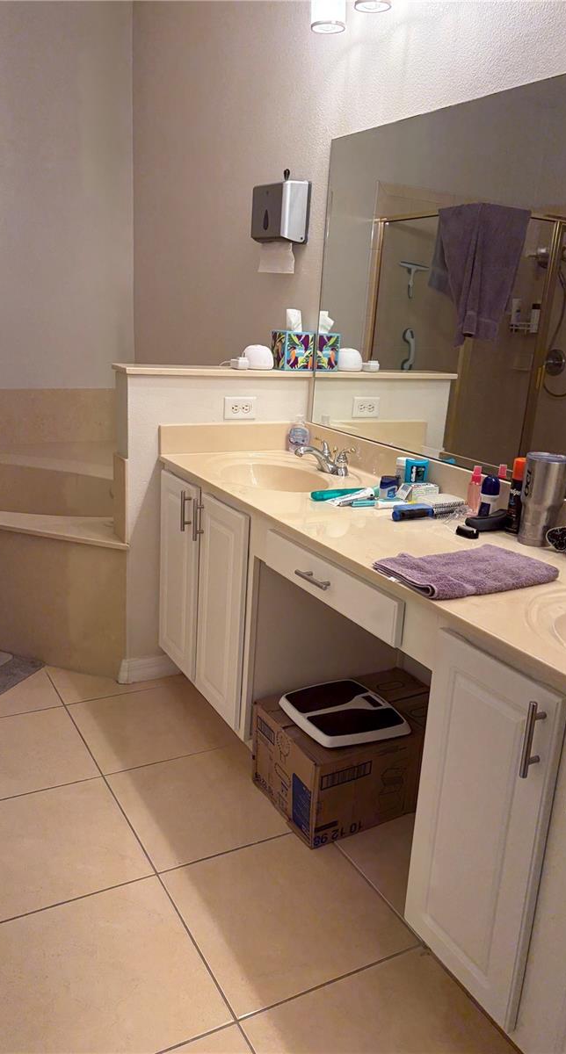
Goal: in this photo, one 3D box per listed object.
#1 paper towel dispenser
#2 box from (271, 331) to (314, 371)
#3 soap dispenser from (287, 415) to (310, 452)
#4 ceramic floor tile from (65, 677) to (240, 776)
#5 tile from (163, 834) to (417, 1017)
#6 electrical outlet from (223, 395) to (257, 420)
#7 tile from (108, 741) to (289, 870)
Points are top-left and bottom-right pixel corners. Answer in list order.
[{"bbox_3d":[-0.009,-1.099,2.762,0.113,0.209,0.218,-5,18,-28],"label":"paper towel dispenser"},{"bbox_3d":[0.030,-0.629,2.829,0.109,0.129,0.111,-5,18,-28],"label":"box"},{"bbox_3d":[0.055,-0.325,2.749,0.077,0.127,0.048,0,16,-11],"label":"soap dispenser"},{"bbox_3d":[-0.412,0.622,2.485,0.430,0.010,0.430,-5,18,-28],"label":"ceramic floor tile"},{"bbox_3d":[0.003,0.848,1.757,0.430,0.010,0.430,-5,18,-28],"label":"tile"},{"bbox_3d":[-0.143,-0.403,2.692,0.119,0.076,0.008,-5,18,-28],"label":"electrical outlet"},{"bbox_3d":[-0.205,0.735,2.121,0.430,0.010,0.430,-5,18,-28],"label":"tile"}]

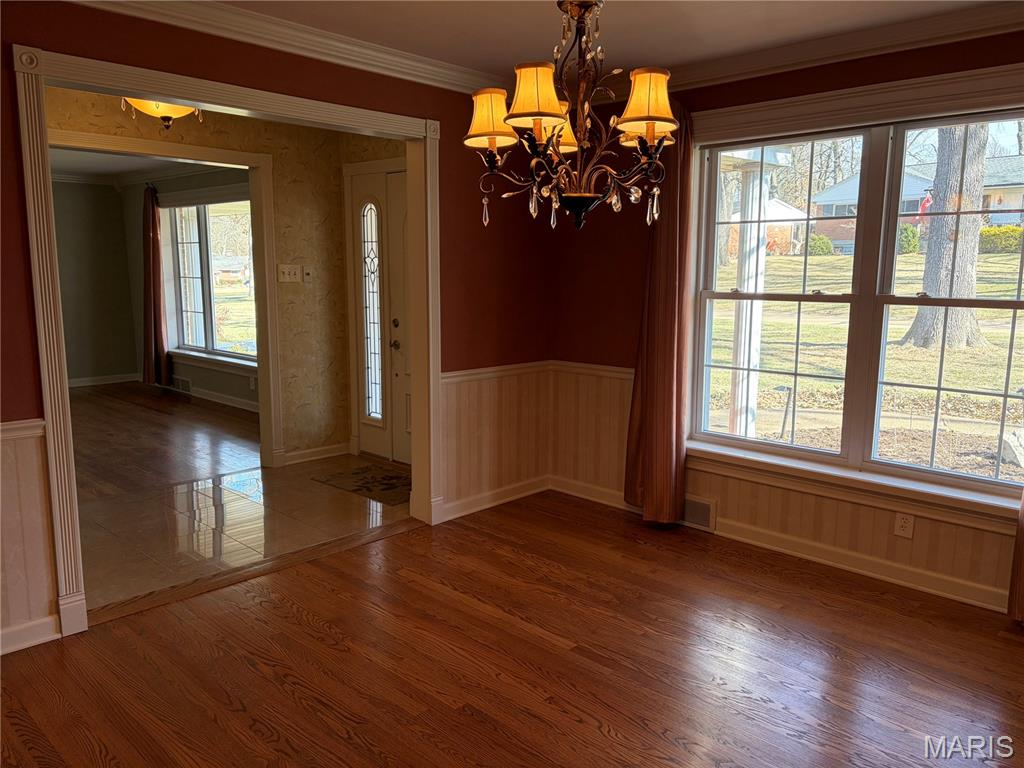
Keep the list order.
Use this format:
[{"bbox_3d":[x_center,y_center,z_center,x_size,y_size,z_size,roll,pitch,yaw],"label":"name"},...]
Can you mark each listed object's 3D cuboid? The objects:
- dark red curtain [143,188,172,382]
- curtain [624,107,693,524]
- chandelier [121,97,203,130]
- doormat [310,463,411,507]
[{"bbox_3d":[-4.077,-1.090,8.730,0.529,2.238,0.133,9,12,43],"label":"dark red curtain"},{"bbox_3d":[0.805,-0.364,4.160,0.398,2.234,0.136,9,12,43],"label":"curtain"},{"bbox_3d":[-1.737,-1.445,3.854,0.435,0.332,0.435,9,12,43],"label":"chandelier"},{"bbox_3d":[-0.854,0.650,5.070,0.872,0.012,0.536,9,12,43],"label":"doormat"}]

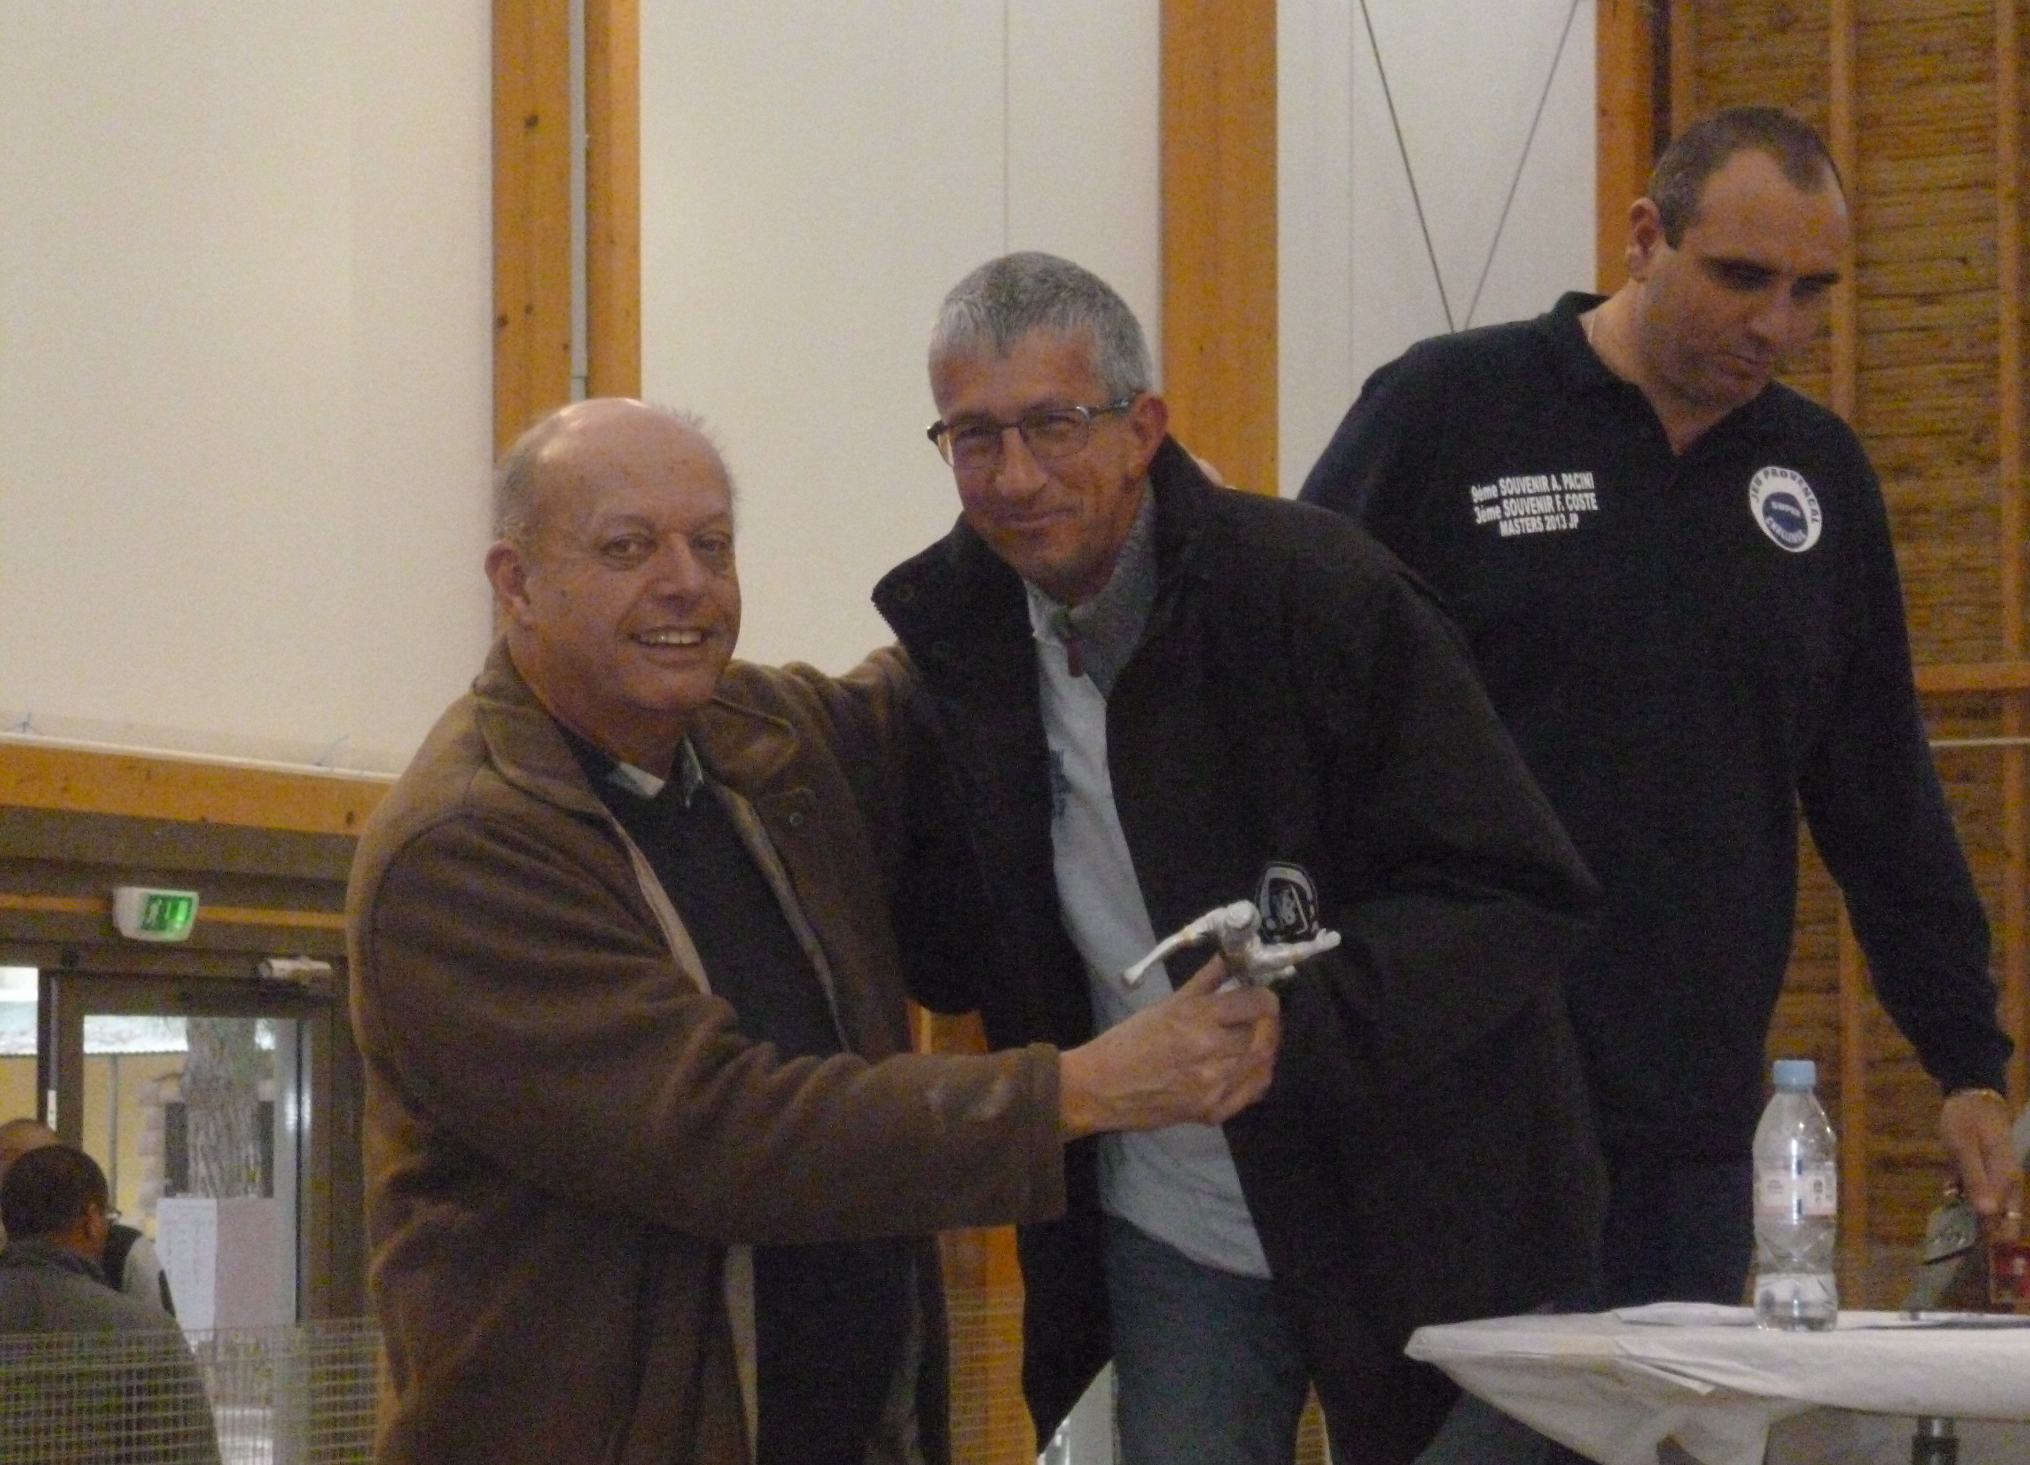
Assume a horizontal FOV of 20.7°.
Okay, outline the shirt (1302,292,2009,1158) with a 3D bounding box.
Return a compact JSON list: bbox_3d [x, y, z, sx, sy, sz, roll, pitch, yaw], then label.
[{"bbox_3d":[0.520,-0.006,4.560,0.590,0.710,0.360,0,2,-23],"label":"shirt"}]

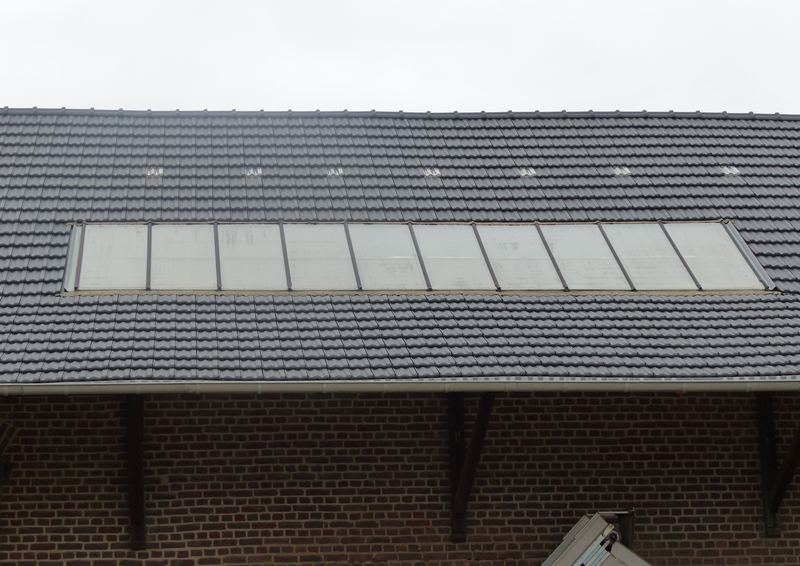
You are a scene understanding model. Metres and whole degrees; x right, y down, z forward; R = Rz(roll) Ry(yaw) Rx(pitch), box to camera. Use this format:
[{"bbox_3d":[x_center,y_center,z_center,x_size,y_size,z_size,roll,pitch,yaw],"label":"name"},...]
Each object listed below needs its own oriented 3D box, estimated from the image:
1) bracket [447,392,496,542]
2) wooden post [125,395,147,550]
[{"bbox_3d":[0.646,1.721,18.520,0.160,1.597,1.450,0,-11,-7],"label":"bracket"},{"bbox_3d":[-2.615,1.858,18.725,0.160,1.605,0.220,0,-11,-7],"label":"wooden post"}]

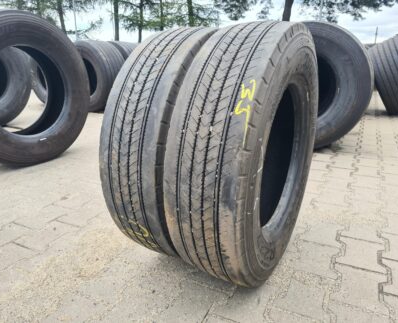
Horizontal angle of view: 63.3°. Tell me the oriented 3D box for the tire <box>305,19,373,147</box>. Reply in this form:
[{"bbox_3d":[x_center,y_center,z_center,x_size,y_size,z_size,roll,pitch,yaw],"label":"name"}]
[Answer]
[{"bbox_3d":[0.867,-0.611,2.661,1.005,1.005,0.315,8,22,29],"label":"tire"}]

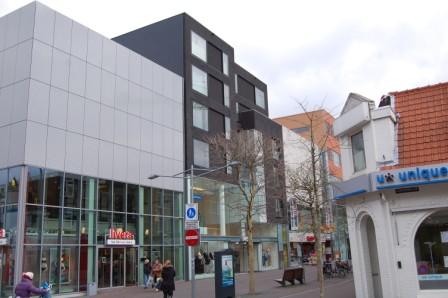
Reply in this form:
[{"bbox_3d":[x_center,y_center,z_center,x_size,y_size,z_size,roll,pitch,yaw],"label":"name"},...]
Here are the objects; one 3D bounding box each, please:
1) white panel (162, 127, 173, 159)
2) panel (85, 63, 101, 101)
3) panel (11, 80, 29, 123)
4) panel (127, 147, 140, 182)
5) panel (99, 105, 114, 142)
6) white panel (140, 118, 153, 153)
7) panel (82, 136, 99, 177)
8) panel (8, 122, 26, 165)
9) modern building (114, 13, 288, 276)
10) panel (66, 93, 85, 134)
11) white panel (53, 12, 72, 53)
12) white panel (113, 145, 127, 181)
[{"bbox_3d":[-4.335,-0.470,34.798,0.100,2.454,1.280,-10,-16,30],"label":"white panel"},{"bbox_3d":[-8.445,-4.265,28.992,0.100,2.454,1.280,-10,-16,30],"label":"panel"},{"bbox_3d":[-11.276,-2.641,24.918,1.411,2.417,0.100,-10,-16,30],"label":"panel"},{"bbox_3d":[-6.284,1.194,30.951,0.100,2.517,1.280,-10,-16,30],"label":"panel"},{"bbox_3d":[-8.122,-1.771,31.043,0.070,2.522,1.323,-10,-16,30],"label":"panel"},{"bbox_3d":[-5.233,-0.886,30.193,0.100,2.221,1.191,-9,-15,30],"label":"white panel"},{"bbox_3d":[-7.673,0.458,25.717,0.100,2.304,1.191,-9,-15,30],"label":"panel"},{"bbox_3d":[-11.208,-0.229,24.411,1.396,2.454,0.100,-10,-16,30],"label":"panel"},{"bbox_3d":[-2.603,1.042,42.301,11.574,20.902,15.000,-9,-15,30],"label":"modern building"},{"bbox_3d":[-8.357,-1.959,25.241,0.100,2.221,1.191,-9,-15,30],"label":"panel"},{"bbox_3d":[-10.412,-7.448,28.866,0.070,2.443,1.323,-10,-16,30],"label":"white panel"},{"bbox_3d":[-6.952,0.958,29.885,0.100,2.517,1.280,-10,-16,30],"label":"white panel"}]

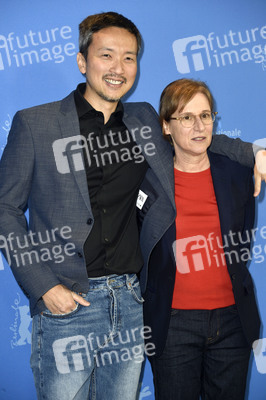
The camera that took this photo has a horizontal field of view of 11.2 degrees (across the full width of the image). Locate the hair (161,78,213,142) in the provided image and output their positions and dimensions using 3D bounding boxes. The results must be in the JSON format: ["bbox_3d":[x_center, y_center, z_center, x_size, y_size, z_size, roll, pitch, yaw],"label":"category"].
[{"bbox_3d":[0.158,-0.258,4.000,0.165,0.200,0.195,-7,5,-29],"label":"hair"}]

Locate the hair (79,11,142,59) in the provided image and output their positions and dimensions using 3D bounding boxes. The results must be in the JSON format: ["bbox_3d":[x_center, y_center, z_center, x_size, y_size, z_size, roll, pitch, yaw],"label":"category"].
[{"bbox_3d":[-0.063,-0.448,3.800,0.172,0.170,0.195,3,7,-17],"label":"hair"}]

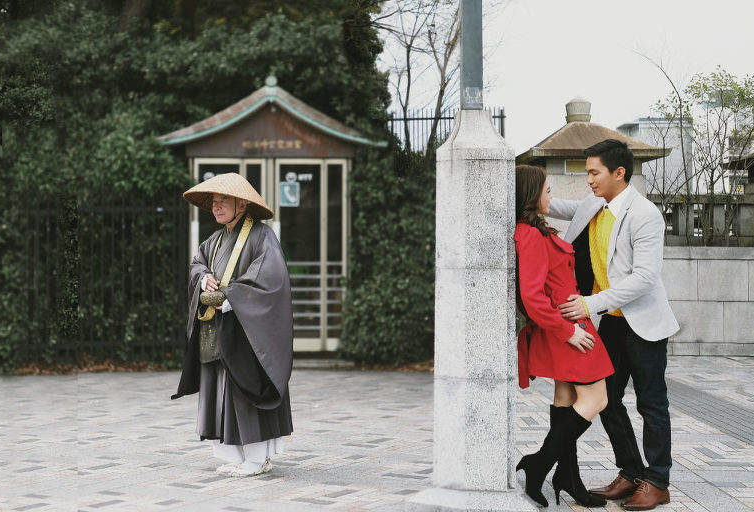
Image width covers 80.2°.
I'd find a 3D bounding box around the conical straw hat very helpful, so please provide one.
[{"bbox_3d":[-0.808,-0.370,2.500,0.485,0.185,0.485,17,-10,-36],"label":"conical straw hat"}]

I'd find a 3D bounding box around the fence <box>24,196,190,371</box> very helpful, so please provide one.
[{"bbox_3d":[-2.909,0.305,4.800,1.800,1.800,0.080,0,0,0],"label":"fence"}]

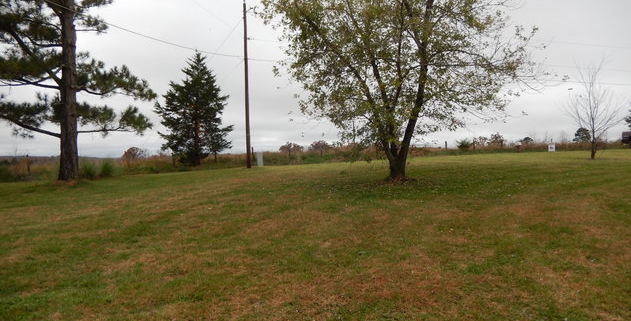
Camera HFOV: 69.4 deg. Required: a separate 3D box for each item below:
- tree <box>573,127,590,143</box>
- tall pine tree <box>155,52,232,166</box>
[{"bbox_3d":[58.385,-5.487,100.000,4.000,4.100,3.900,-1,1,0],"label":"tree"},{"bbox_3d":[-8.569,-3.582,32.000,5.300,7.900,5.200,-1,1,0],"label":"tall pine tree"}]

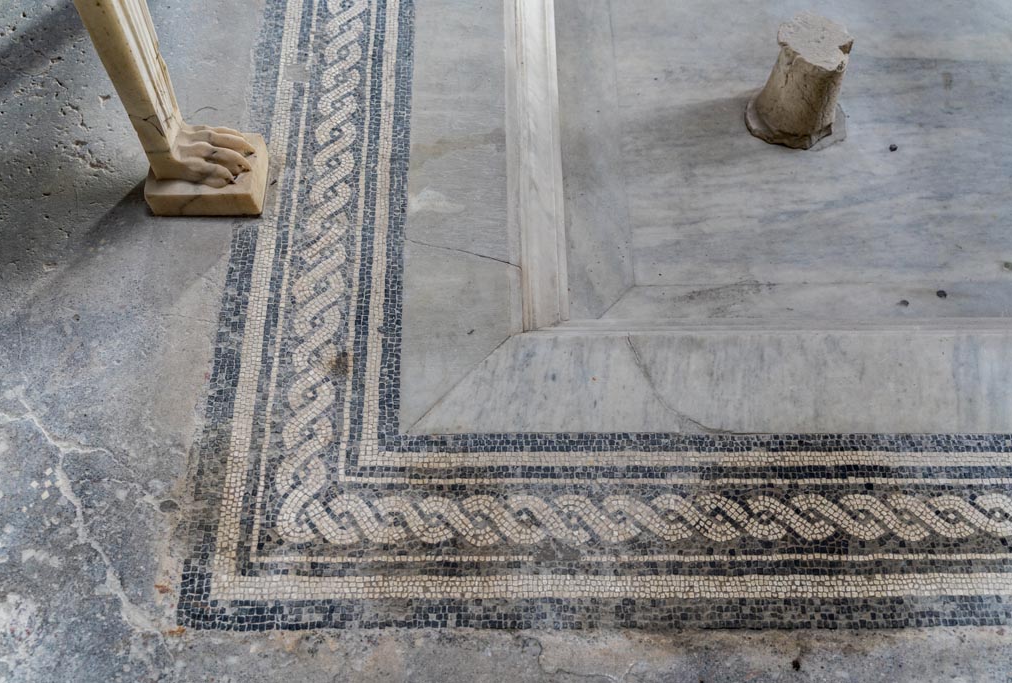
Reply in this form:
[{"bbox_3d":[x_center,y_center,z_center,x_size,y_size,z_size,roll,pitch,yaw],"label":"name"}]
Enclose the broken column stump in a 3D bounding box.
[{"bbox_3d":[0.685,-0.596,2.275,0.224,0.218,0.222,0,61,-1],"label":"broken column stump"}]

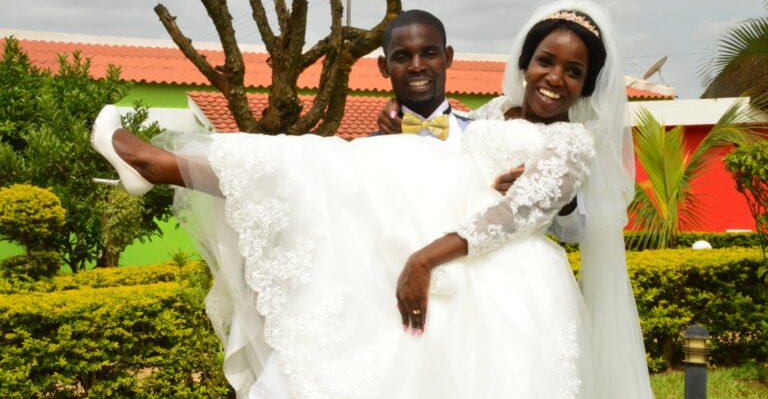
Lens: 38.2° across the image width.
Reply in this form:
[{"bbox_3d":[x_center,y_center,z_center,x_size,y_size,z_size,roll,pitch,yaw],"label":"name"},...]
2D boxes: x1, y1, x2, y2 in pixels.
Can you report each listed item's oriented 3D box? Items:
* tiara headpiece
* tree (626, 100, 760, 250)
[{"bbox_3d":[0.419,-0.386,2.450,0.135,0.045,0.075,21,0,6],"label":"tiara headpiece"},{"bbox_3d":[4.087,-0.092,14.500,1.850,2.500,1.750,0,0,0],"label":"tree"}]

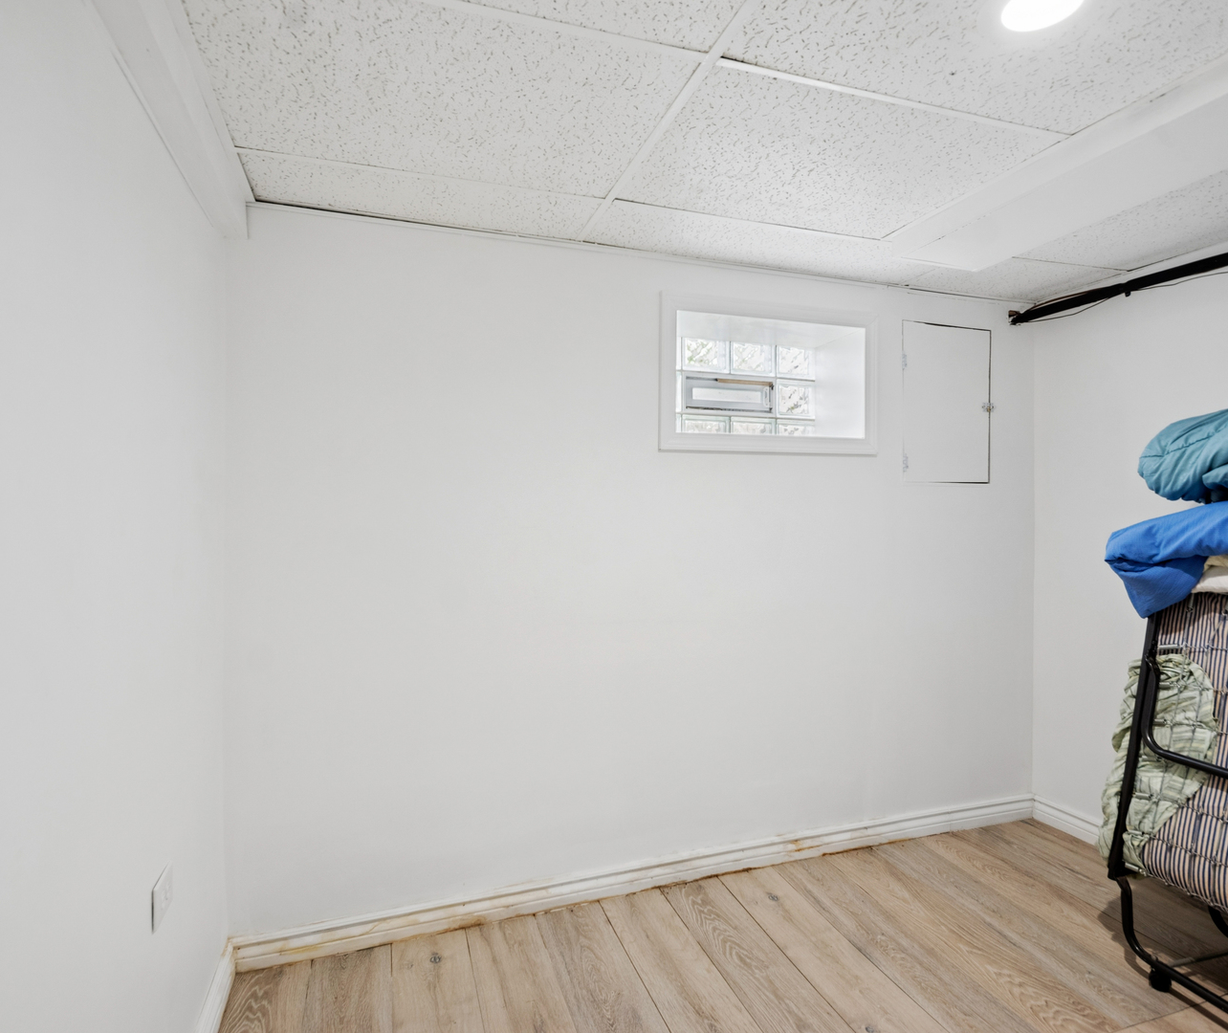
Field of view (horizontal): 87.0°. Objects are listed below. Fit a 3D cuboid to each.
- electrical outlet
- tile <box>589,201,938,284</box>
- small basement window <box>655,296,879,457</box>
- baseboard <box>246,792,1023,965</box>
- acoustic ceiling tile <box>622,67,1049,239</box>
[{"bbox_3d":[-0.924,0.778,1.325,0.009,0.088,0.113,0,1,-18],"label":"electrical outlet"},{"bbox_3d":[0.556,-0.893,2.137,1.254,0.018,0.310,0,1,-18],"label":"tile"},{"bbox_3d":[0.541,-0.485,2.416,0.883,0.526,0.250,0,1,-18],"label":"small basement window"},{"bbox_3d":[0.341,1.219,2.258,2.979,0.096,0.018,0,1,-18],"label":"baseboard"},{"bbox_3d":[0.517,-0.886,1.650,0.892,0.018,0.595,0,1,-18],"label":"acoustic ceiling tile"}]

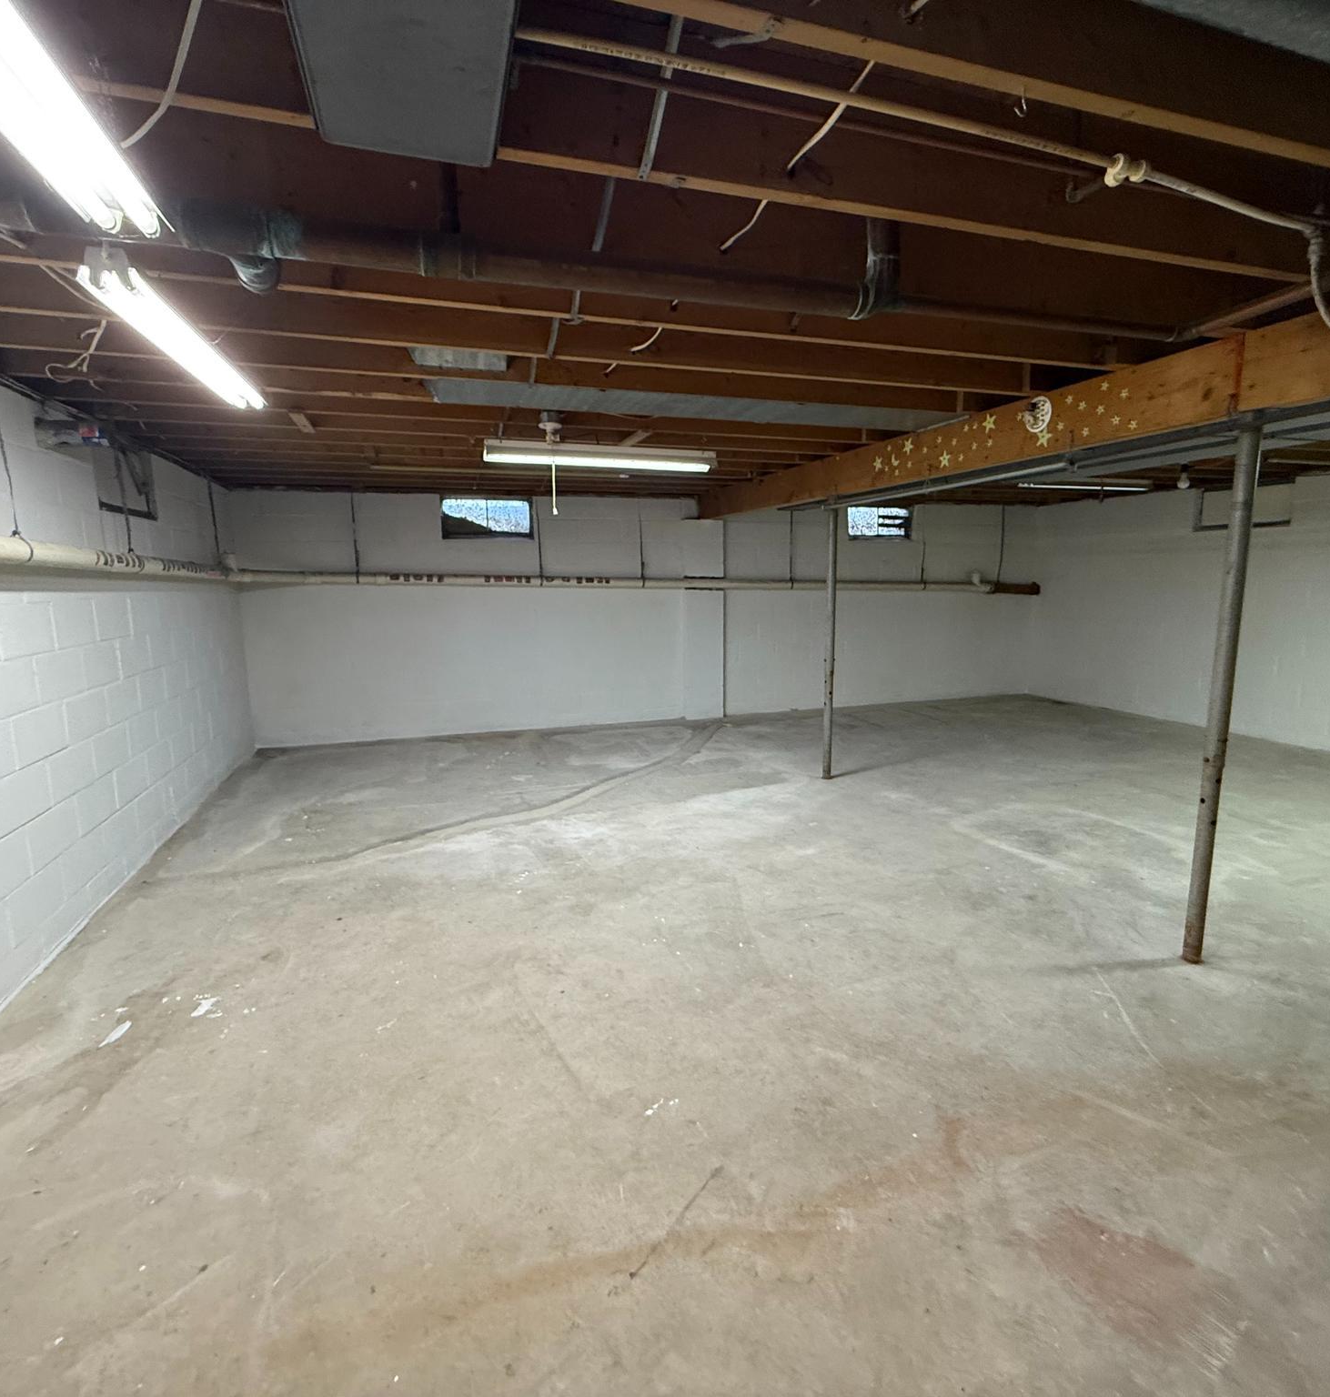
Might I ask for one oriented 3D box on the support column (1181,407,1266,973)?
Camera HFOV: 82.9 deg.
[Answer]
[{"bbox_3d":[2.007,0.025,2.714,0.068,1.958,0.068,-3,9,-16],"label":"support column"}]

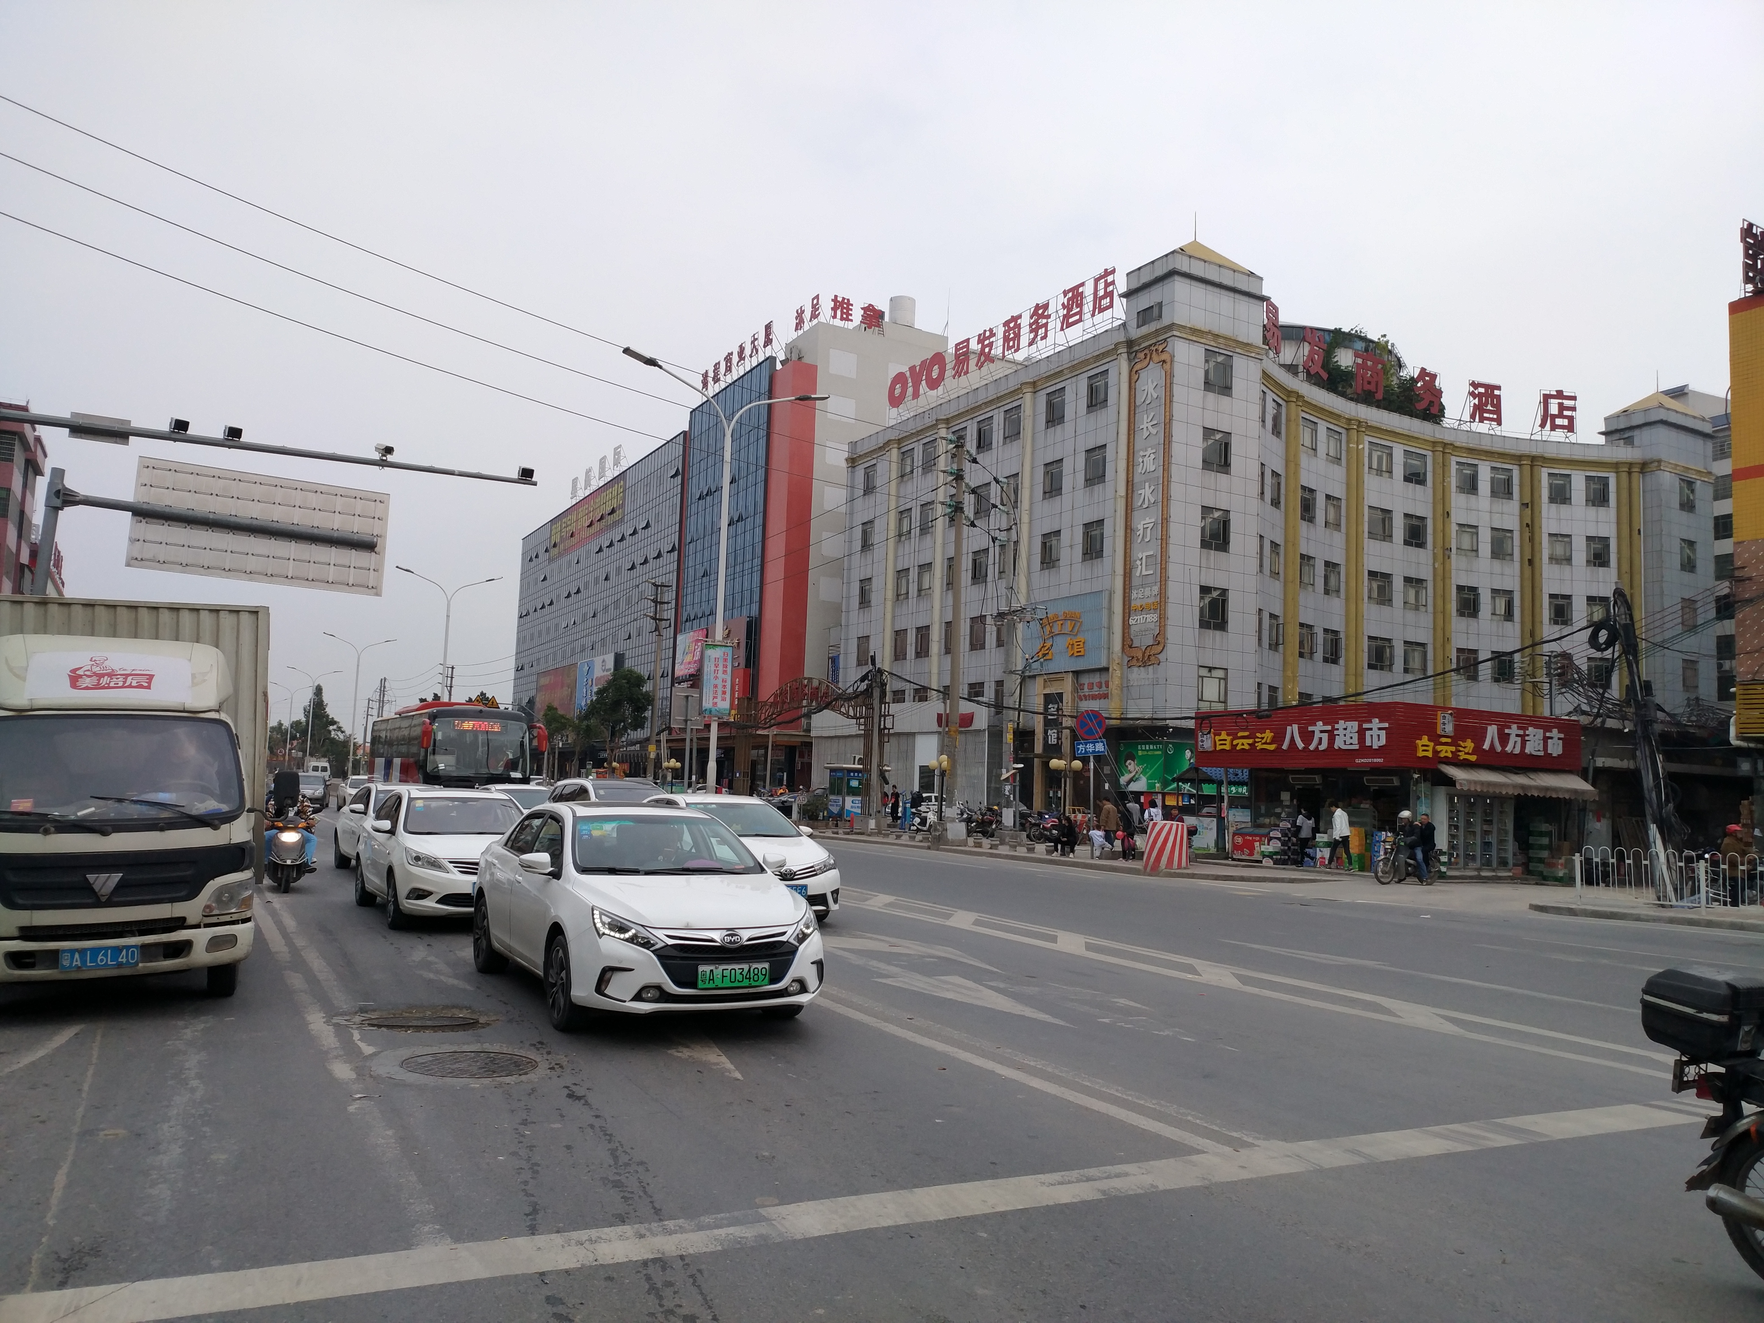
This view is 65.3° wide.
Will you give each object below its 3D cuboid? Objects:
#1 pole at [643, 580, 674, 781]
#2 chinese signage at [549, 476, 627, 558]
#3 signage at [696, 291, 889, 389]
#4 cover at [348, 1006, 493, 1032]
[{"bbox_3d":[-11.561,1.780,70.487,1.500,11.700,0.450,5,-6,-27],"label":"pole"},{"bbox_3d":[-34.817,-16.191,160.627,0.400,5.200,34.000,5,-6,-27],"label":"chinese signage"},{"bbox_3d":[-8.505,-25.848,114.628,6.000,3.600,21.000,5,-6,-27],"label":"signage"},{"bbox_3d":[-3.078,2.409,9.269,0.880,0.040,0.880,5,-6,-27],"label":"cover"}]

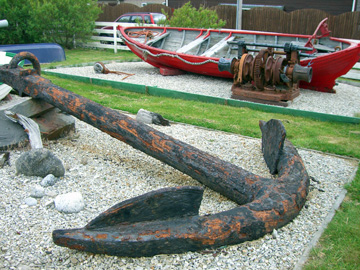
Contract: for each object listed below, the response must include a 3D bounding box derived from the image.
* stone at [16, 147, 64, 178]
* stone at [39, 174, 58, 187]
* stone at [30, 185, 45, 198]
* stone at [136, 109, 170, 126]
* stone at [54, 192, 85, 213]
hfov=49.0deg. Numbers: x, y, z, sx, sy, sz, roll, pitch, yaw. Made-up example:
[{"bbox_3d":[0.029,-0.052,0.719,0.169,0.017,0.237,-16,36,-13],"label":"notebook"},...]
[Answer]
[{"bbox_3d":[-1.422,0.285,4.044,0.476,0.252,0.343,-7,19,-20],"label":"stone"},{"bbox_3d":[-1.244,0.436,3.753,0.137,0.118,0.116,-6,19,-19],"label":"stone"},{"bbox_3d":[-1.270,0.509,3.532,0.120,0.113,0.102,-7,19,-21],"label":"stone"},{"bbox_3d":[-0.386,-0.253,5.767,0.500,0.231,0.250,6,18,17],"label":"stone"},{"bbox_3d":[-0.920,0.566,3.304,0.241,0.146,0.193,-5,18,-17],"label":"stone"}]

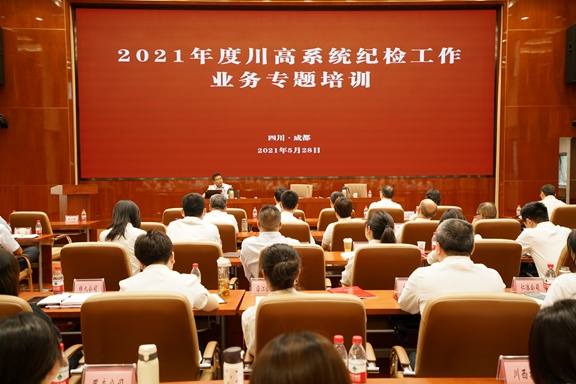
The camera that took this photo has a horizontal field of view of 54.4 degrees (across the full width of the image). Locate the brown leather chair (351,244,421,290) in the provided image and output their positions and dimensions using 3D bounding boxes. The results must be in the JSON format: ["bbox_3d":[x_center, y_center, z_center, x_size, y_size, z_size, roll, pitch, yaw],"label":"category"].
[{"bbox_3d":[0.666,0.821,4.050,0.600,0.970,0.620,0,3,-1],"label":"brown leather chair"}]

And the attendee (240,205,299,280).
[{"bbox_3d":[-0.130,0.719,4.655,0.500,1.240,0.760,0,2,0],"label":"attendee"}]

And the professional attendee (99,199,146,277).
[{"bbox_3d":[-1.191,0.686,4.295,0.480,1.240,0.780,0,3,2],"label":"professional attendee"}]

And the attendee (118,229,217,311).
[{"bbox_3d":[-0.600,0.792,2.967,0.510,1.240,0.750,0,2,3],"label":"attendee"}]

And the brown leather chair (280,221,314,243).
[{"bbox_3d":[-0.017,0.740,5.481,0.620,0.970,0.620,0,3,-1],"label":"brown leather chair"}]

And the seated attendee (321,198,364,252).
[{"bbox_3d":[0.615,0.661,6.234,0.480,1.220,0.750,0,2,-3],"label":"seated attendee"}]

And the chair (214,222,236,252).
[{"bbox_3d":[-0.684,0.761,5.446,0.600,0.970,0.620,0,3,-1],"label":"chair"}]

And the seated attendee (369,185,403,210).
[{"bbox_3d":[1.215,0.535,7.100,0.480,1.250,0.700,0,3,-2],"label":"seated attendee"}]

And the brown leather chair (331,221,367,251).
[{"bbox_3d":[0.690,0.786,6.110,0.640,0.980,0.630,0,2,0],"label":"brown leather chair"}]

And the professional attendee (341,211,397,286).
[{"bbox_3d":[0.640,0.725,4.250,0.480,1.180,0.720,-1,3,-7],"label":"professional attendee"}]

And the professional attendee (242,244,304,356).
[{"bbox_3d":[-0.013,0.817,2.833,0.470,1.140,0.720,0,3,-3],"label":"professional attendee"}]

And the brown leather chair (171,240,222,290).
[{"bbox_3d":[-0.692,0.822,4.210,0.600,0.970,0.620,0,3,-1],"label":"brown leather chair"}]

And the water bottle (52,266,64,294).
[{"bbox_3d":[-1.384,0.522,3.376,0.065,0.168,0.065,0,3,-1],"label":"water bottle"}]

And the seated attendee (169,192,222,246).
[{"bbox_3d":[-0.705,0.665,4.310,0.500,1.280,0.720,0,3,-1],"label":"seated attendee"}]

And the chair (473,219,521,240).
[{"bbox_3d":[1.955,0.740,5.500,0.630,1.000,0.640,0,3,-2],"label":"chair"}]

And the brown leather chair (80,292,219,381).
[{"bbox_3d":[-0.652,0.905,2.751,0.630,0.970,0.630,-1,3,-4],"label":"brown leather chair"}]

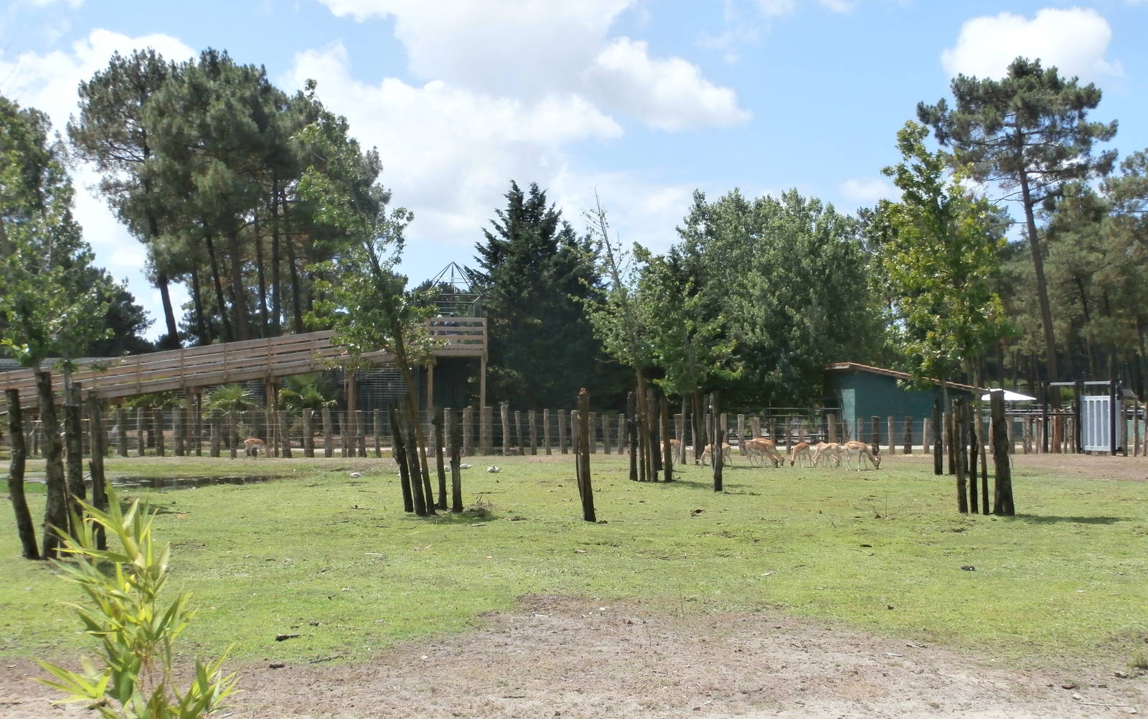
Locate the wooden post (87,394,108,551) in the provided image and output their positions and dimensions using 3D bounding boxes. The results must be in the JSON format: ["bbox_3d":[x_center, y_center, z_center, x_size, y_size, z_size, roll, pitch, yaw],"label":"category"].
[{"bbox_3d":[-5.847,1.370,19.138,0.170,1.932,0.160,-3,-1,0],"label":"wooden post"}]

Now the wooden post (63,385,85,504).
[{"bbox_3d":[-5.296,1.175,16.490,0.200,1.809,0.200,0,-2,0],"label":"wooden post"}]

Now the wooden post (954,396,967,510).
[{"bbox_3d":[5.683,1.423,22.913,0.150,1.672,0.150,-3,-2,0],"label":"wooden post"}]

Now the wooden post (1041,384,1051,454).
[{"bbox_3d":[14.575,1.801,48.177,0.170,2.213,0.170,0,-1,0],"label":"wooden post"}]

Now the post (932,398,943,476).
[{"bbox_3d":[8.110,1.741,34.782,0.190,1.699,0.190,0,-2,0],"label":"post"}]

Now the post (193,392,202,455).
[{"bbox_3d":[-11.573,2.003,48.028,0.190,1.988,0.190,0,-2,0],"label":"post"}]

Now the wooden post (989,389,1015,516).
[{"bbox_3d":[6.694,1.455,24.448,0.290,1.975,0.270,-3,-1,0],"label":"wooden post"}]

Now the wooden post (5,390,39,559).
[{"bbox_3d":[-6.441,1.338,18.227,0.200,1.970,0.170,-7,-1,0],"label":"wooden post"}]

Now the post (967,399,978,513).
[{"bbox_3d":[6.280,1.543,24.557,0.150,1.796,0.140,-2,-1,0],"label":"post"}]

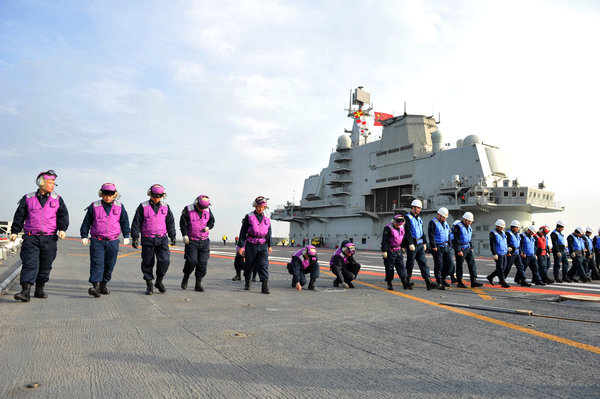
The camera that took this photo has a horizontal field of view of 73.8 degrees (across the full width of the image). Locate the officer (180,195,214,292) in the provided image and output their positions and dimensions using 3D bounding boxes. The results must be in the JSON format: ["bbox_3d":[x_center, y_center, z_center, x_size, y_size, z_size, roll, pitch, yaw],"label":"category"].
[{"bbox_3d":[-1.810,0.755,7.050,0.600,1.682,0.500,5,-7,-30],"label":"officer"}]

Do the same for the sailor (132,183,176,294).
[{"bbox_3d":[-2.395,0.635,6.598,0.680,1.785,0.450,5,-7,-29],"label":"sailor"}]

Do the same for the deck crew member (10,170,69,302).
[{"bbox_3d":[-3.571,0.474,5.500,0.650,1.786,0.480,5,-7,-29],"label":"deck crew member"}]

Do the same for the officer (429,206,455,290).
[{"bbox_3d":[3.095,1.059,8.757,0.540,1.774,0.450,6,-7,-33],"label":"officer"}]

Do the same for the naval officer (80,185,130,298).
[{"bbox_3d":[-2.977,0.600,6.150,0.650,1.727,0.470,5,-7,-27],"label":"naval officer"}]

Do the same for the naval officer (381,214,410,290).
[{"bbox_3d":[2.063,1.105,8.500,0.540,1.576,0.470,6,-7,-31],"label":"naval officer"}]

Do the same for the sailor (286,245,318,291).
[{"bbox_3d":[0.059,1.319,7.800,0.520,0.858,0.600,6,-8,-34],"label":"sailor"}]

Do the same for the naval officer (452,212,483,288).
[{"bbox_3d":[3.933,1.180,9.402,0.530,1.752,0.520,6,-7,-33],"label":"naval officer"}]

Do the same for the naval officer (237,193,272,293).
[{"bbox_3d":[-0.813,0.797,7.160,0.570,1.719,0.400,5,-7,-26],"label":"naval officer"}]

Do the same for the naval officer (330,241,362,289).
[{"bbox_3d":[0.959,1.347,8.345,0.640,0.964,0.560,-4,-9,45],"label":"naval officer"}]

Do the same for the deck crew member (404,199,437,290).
[{"bbox_3d":[2.472,0.904,8.200,0.580,1.840,0.520,6,-7,-31],"label":"deck crew member"}]

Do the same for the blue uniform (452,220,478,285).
[{"bbox_3d":[3.874,1.221,9.300,0.550,1.489,0.440,6,-7,-31],"label":"blue uniform"}]

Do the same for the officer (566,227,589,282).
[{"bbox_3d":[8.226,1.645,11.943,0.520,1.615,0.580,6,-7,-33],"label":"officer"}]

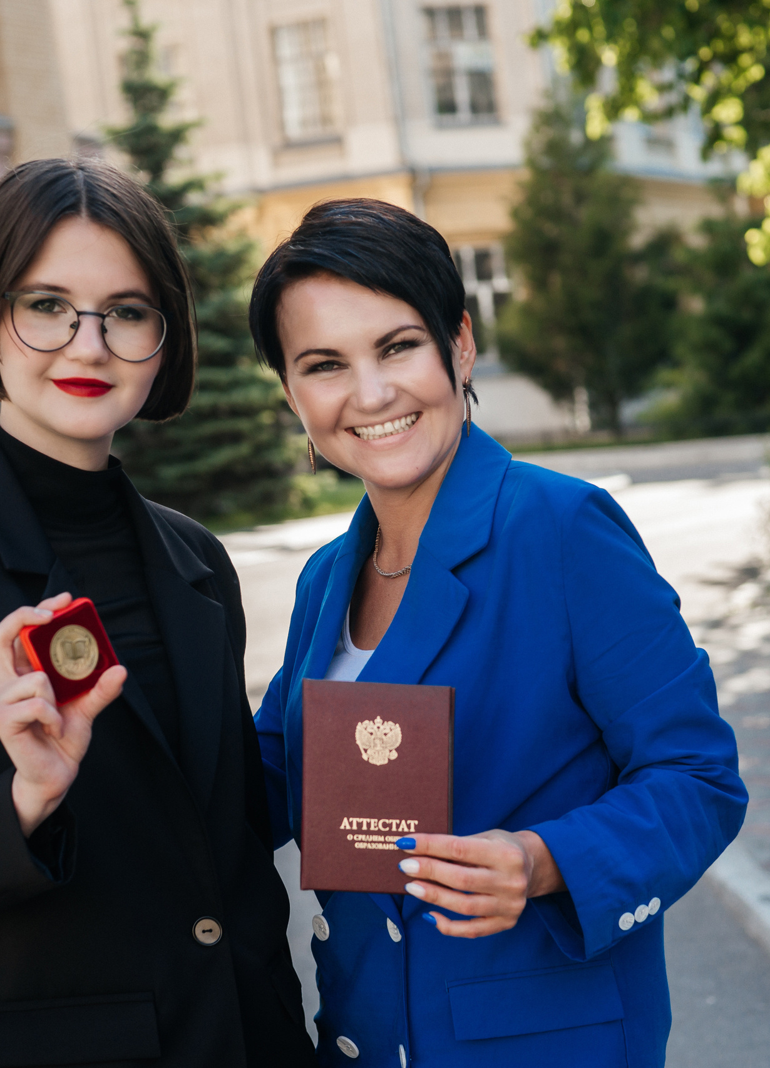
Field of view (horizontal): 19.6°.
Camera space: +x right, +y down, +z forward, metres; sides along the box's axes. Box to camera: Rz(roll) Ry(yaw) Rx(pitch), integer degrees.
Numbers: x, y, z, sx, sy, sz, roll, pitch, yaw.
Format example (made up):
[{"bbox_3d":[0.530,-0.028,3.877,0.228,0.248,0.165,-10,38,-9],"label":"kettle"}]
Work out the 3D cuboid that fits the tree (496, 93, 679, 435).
[{"bbox_3d":[2.624,-3.626,30.000,2.420,4.650,2.400,-8,1,0],"label":"tree"}]

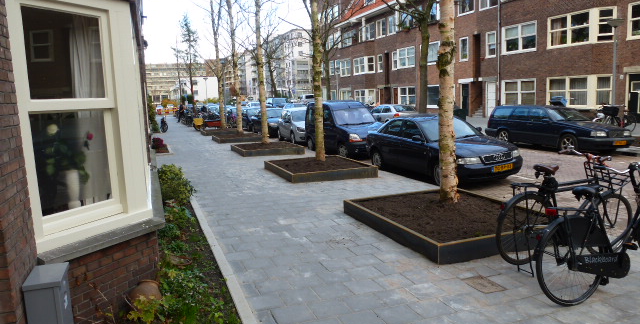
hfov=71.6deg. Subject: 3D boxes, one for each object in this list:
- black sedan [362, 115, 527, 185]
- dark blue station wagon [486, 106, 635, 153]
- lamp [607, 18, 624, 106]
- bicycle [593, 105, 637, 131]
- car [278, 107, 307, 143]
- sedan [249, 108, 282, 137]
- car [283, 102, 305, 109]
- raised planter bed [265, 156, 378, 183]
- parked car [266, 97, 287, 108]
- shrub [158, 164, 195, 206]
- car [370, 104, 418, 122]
[{"bbox_3d":[2.740,-0.431,10.704,1.750,1.420,4.480,-5,9,-21],"label":"black sedan"},{"bbox_3d":[7.703,-1.185,14.701,1.780,1.450,4.710,-4,8,-18],"label":"dark blue station wagon"},{"bbox_3d":[10.118,-2.893,15.392,0.540,4.030,0.540,-5,9,-21],"label":"lamp"},{"bbox_3d":[10.501,-1.498,15.823,0.600,1.060,1.750,-5,9,-21],"label":"bicycle"},{"bbox_3d":[-0.824,-1.692,20.028,1.660,1.490,3.720,-5,9,-21],"label":"car"},{"bbox_3d":[-2.592,-2.210,24.179,1.740,1.450,4.200,-5,9,-21],"label":"sedan"},{"bbox_3d":[-2.056,-4.529,39.502,1.720,1.450,4.200,-5,9,-21],"label":"car"},{"bbox_3d":[-0.053,0.155,10.429,1.960,0.190,2.180,-4,8,-21],"label":"raised planter bed"},{"bbox_3d":[-4.871,-5.770,47.001,1.850,1.920,4.600,-5,9,-21],"label":"parked car"},{"bbox_3d":[-2.439,0.366,7.474,0.600,0.600,0.600,-4,8,-21],"label":"shrub"},{"bbox_3d":[3.737,-2.438,24.335,1.720,1.430,4.350,-4,8,-21],"label":"car"}]

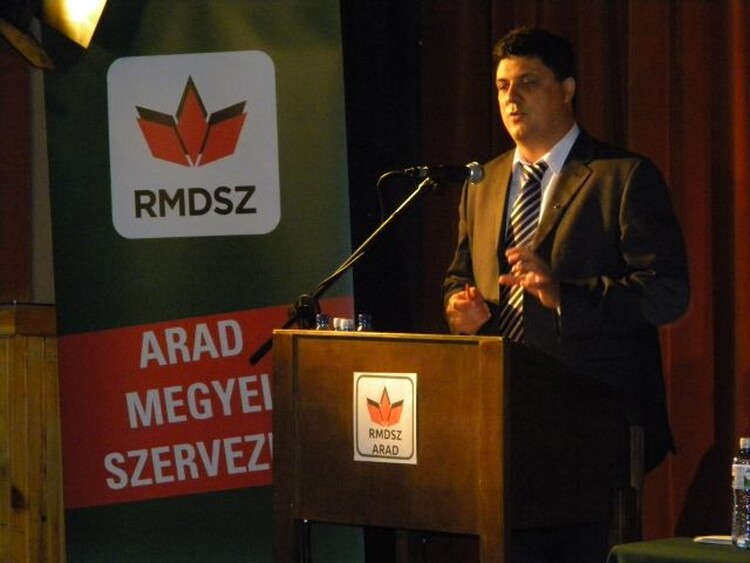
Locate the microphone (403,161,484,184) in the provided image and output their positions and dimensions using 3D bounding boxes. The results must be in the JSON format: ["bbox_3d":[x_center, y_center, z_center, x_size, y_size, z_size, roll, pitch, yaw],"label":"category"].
[{"bbox_3d":[0.160,-0.253,7.450,0.230,0.055,0.055,-1,1,-38],"label":"microphone"}]

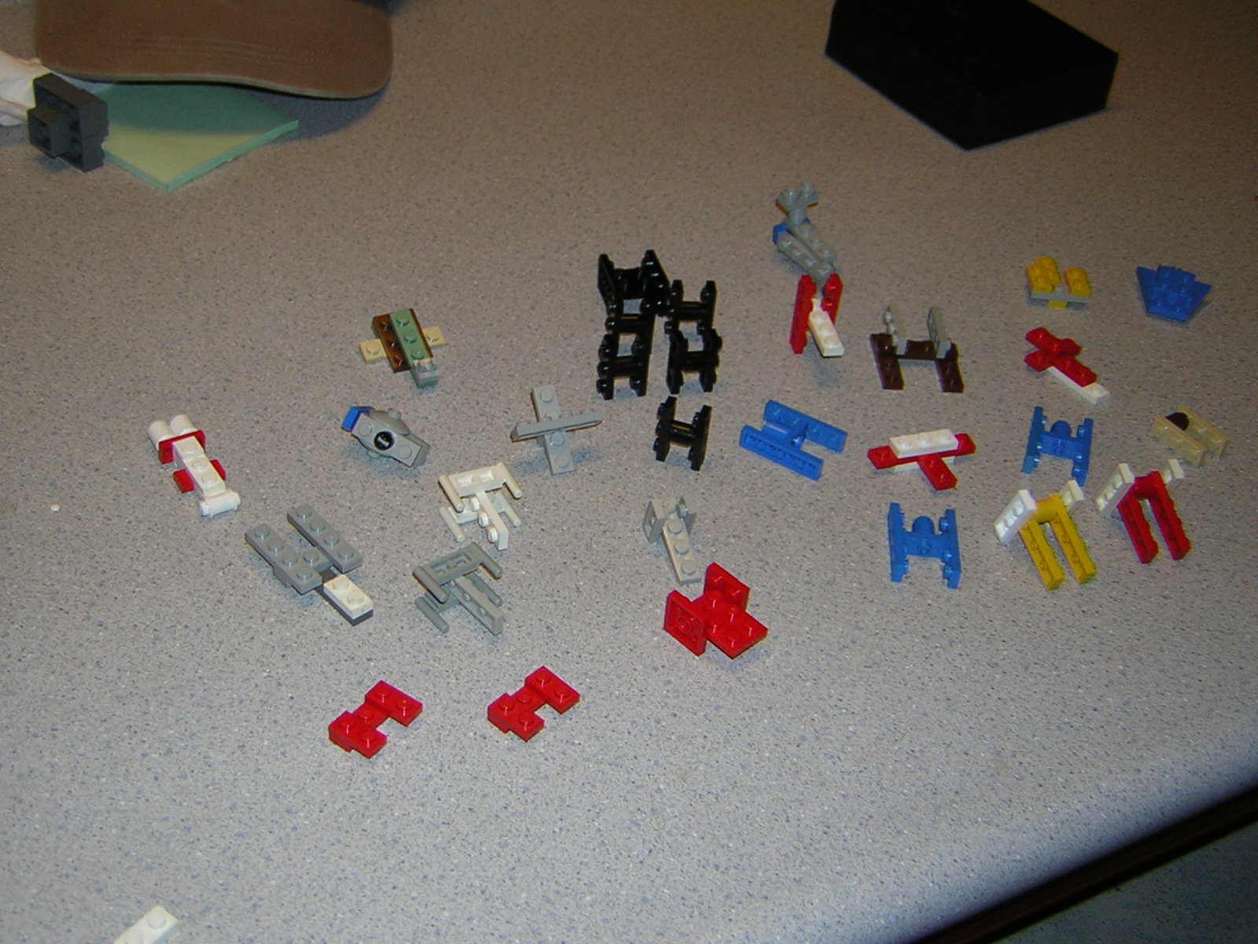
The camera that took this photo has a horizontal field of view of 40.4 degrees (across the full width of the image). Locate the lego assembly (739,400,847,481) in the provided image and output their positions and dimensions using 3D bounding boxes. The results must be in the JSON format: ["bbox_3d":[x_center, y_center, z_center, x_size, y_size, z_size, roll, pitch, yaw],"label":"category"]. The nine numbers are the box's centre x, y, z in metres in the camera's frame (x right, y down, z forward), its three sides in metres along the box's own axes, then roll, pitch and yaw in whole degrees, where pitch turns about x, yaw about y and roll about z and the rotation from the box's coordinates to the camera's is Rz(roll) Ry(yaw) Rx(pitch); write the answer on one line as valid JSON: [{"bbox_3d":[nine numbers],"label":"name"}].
[{"bbox_3d":[0.061,-0.012,0.636,0.032,0.008,0.022,25,43,21],"label":"lego assembly"}]

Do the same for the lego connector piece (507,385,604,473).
[{"bbox_3d":[-0.027,-0.015,0.614,0.032,0.021,0.032,-11,63,-20],"label":"lego connector piece"}]

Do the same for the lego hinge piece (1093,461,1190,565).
[{"bbox_3d":[0.188,0.015,0.612,0.024,0.025,0.034,-4,50,-12],"label":"lego hinge piece"}]

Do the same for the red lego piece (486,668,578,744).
[{"bbox_3d":[-0.029,0.072,0.525,0.016,0.008,0.024,33,47,28],"label":"red lego piece"}]

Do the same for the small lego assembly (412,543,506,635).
[{"bbox_3d":[-0.052,0.039,0.554,0.024,0.015,0.032,-26,50,-31],"label":"small lego assembly"}]

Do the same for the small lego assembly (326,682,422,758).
[{"bbox_3d":[-0.076,0.075,0.514,0.016,0.008,0.024,27,44,23],"label":"small lego assembly"}]

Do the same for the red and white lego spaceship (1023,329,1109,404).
[{"bbox_3d":[0.175,-0.043,0.679,0.024,0.011,0.040,-23,49,-29],"label":"red and white lego spaceship"}]

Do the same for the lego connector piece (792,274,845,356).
[{"bbox_3d":[0.075,-0.056,0.665,0.014,0.032,0.032,-3,42,-11],"label":"lego connector piece"}]

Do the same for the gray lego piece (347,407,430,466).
[{"bbox_3d":[-0.087,-0.013,0.601,0.031,0.020,0.013,29,9,4],"label":"gray lego piece"}]

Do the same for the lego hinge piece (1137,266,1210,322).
[{"bbox_3d":[0.232,-0.077,0.729,0.031,0.010,0.024,16,42,10],"label":"lego hinge piece"}]

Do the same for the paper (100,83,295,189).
[{"bbox_3d":[-0.204,-0.157,0.769,0.076,0.004,0.076,30,46,25],"label":"paper"}]

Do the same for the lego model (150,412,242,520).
[{"bbox_3d":[-0.150,-0.003,0.589,0.016,0.011,0.050,-18,47,-26],"label":"lego model"}]

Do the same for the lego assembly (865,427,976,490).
[{"bbox_3d":[0.112,-0.003,0.628,0.040,0.011,0.024,-9,44,-18],"label":"lego assembly"}]

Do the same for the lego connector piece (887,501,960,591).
[{"bbox_3d":[0.102,0.025,0.594,0.022,0.008,0.032,6,41,0],"label":"lego connector piece"}]

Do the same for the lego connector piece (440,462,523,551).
[{"bbox_3d":[-0.049,0.014,0.584,0.025,0.016,0.029,-14,44,-22],"label":"lego connector piece"}]

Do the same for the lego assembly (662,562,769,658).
[{"bbox_3d":[0.029,0.048,0.553,0.028,0.016,0.022,35,49,30],"label":"lego assembly"}]

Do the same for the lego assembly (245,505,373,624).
[{"bbox_3d":[-0.101,0.031,0.558,0.024,0.011,0.048,-28,53,-34],"label":"lego assembly"}]

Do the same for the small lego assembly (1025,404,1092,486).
[{"bbox_3d":[0.162,-0.010,0.645,0.023,0.008,0.032,14,42,8],"label":"small lego assembly"}]

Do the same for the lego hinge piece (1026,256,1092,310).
[{"bbox_3d":[0.183,-0.085,0.736,0.024,0.011,0.032,5,40,-2],"label":"lego hinge piece"}]

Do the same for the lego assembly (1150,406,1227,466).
[{"bbox_3d":[0.216,-0.013,0.659,0.016,0.008,0.024,-21,47,-29],"label":"lego assembly"}]

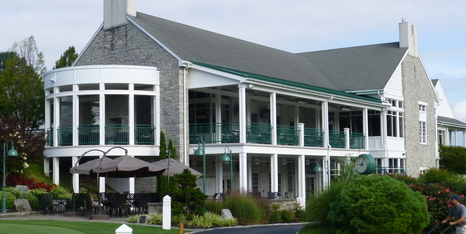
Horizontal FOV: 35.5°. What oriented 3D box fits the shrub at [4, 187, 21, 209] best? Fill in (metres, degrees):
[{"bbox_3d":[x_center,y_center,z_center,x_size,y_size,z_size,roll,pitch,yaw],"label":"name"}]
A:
[{"bbox_3d":[-10.399,3.796,34.300,0.720,1.020,0.720,0,-4,0],"label":"shrub"}]

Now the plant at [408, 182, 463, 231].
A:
[{"bbox_3d":[6.682,2.953,24.000,2.000,1.750,1.700,-1,-5,10],"label":"plant"}]

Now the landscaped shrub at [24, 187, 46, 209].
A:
[{"bbox_3d":[-9.043,3.754,33.300,1.020,0.950,1.000,0,-4,0],"label":"landscaped shrub"}]

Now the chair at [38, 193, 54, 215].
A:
[{"bbox_3d":[-8.048,3.744,31.300,0.620,0.930,0.600,3,-6,-41],"label":"chair"}]

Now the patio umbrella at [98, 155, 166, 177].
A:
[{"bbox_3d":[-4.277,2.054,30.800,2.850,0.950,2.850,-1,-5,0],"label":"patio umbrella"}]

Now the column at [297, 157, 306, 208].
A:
[{"bbox_3d":[3.920,3.710,41.200,0.270,3.100,0.270,-3,-5,33],"label":"column"}]

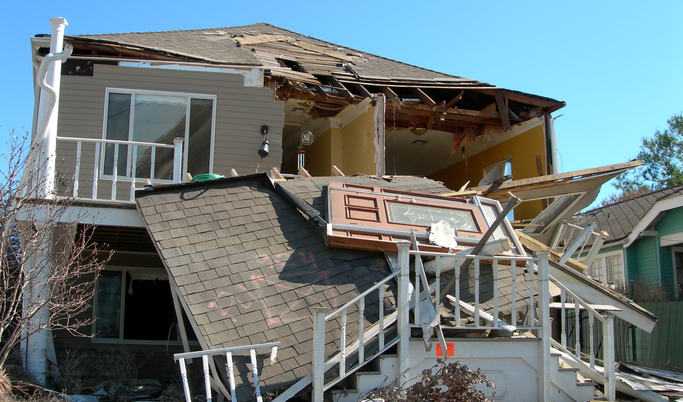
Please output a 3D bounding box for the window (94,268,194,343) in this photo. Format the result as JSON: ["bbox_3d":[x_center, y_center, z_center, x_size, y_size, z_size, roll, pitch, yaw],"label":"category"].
[{"bbox_3d":[-3.048,1.675,11.900,1.700,1.200,0.120,2,-10,-10],"label":"window"}]

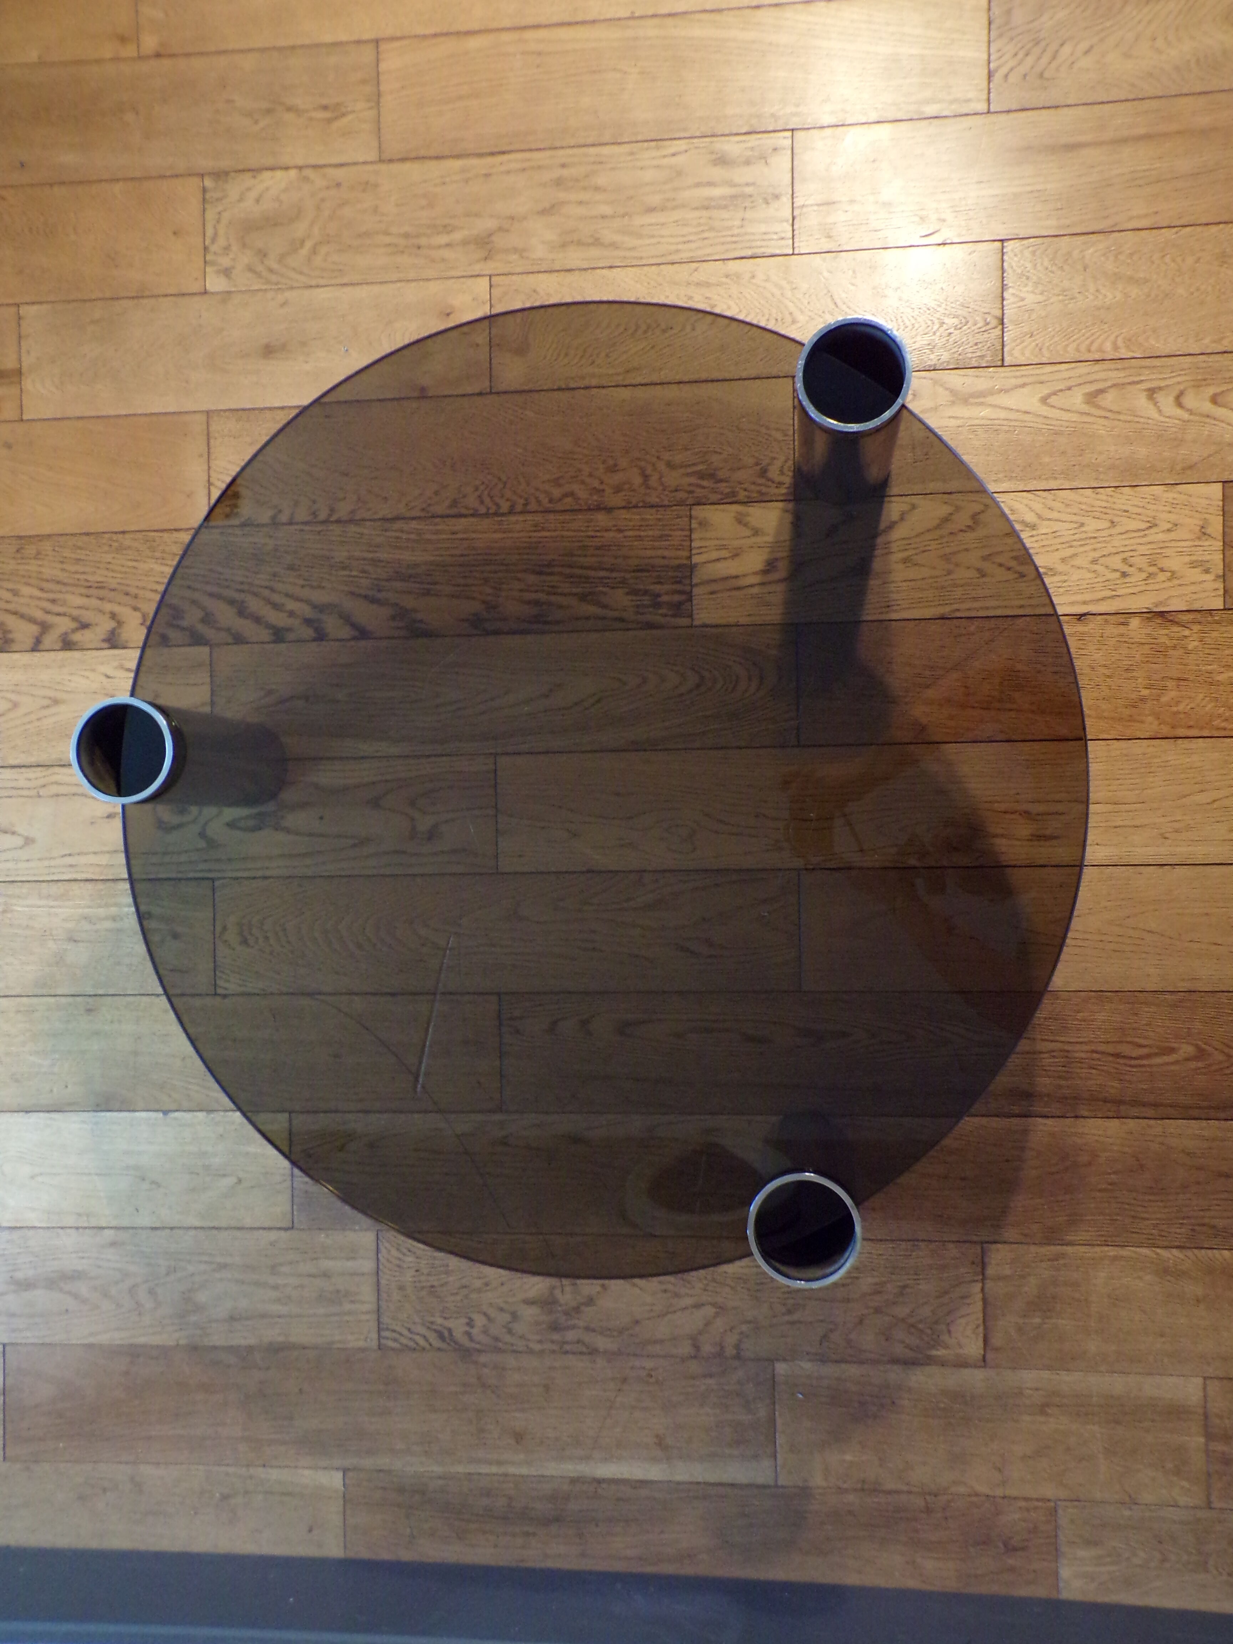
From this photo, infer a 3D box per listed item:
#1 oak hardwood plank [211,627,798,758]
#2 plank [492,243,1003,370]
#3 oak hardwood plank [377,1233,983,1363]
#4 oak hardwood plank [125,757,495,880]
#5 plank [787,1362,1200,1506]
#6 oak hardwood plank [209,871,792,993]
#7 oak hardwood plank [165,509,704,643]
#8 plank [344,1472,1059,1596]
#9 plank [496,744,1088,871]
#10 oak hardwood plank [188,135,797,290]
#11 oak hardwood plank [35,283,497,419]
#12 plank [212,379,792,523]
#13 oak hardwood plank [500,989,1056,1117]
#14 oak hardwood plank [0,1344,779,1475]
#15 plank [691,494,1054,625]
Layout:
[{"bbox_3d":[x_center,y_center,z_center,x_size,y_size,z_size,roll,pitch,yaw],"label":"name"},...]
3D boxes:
[{"bbox_3d":[-0.119,-0.130,1.349,0.600,0.017,0.120,-1,90,7],"label":"oak hardwood plank"},{"bbox_3d":[0.124,-0.495,1.320,0.500,0.017,0.120,-1,90,7],"label":"plank"},{"bbox_3d":[0.058,0.472,1.330,0.600,0.017,0.120,-1,90,7],"label":"oak hardwood plank"},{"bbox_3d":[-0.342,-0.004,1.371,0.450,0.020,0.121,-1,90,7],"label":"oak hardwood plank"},{"bbox_3d":[0.358,0.586,1.289,0.403,0.020,0.125,-1,90,7],"label":"plank"},{"bbox_3d":[-0.117,0.113,1.349,0.600,0.017,0.120,-1,90,7],"label":"oak hardwood plank"},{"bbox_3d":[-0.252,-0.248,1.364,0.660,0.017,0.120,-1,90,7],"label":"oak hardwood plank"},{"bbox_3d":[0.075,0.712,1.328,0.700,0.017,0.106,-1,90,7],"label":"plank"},{"bbox_3d":[0.200,-0.014,1.308,0.640,0.020,0.121,-1,90,7],"label":"plank"},{"bbox_3d":[-0.125,-0.612,1.348,0.600,0.017,0.120,-1,90,7],"label":"oak hardwood plank"},{"bbox_3d":[-0.374,-0.485,1.375,0.500,0.020,0.120,-1,90,7],"label":"oak hardwood plank"},{"bbox_3d":[-0.122,-0.369,1.345,0.597,0.020,0.121,-1,90,7],"label":"plank"},{"bbox_3d":[0.192,0.226,1.308,0.620,0.020,0.119,-1,90,7],"label":"oak hardwood plank"},{"bbox_3d":[-0.243,0.603,1.365,0.800,0.017,0.120,-1,90,7],"label":"oak hardwood plank"},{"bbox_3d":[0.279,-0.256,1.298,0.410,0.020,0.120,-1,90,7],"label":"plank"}]

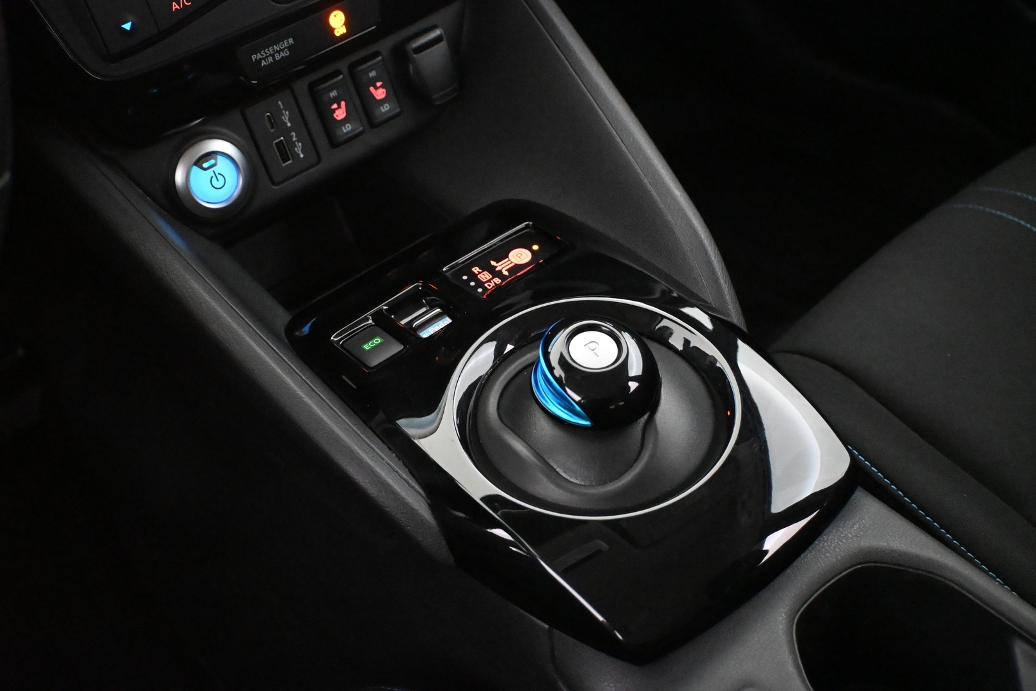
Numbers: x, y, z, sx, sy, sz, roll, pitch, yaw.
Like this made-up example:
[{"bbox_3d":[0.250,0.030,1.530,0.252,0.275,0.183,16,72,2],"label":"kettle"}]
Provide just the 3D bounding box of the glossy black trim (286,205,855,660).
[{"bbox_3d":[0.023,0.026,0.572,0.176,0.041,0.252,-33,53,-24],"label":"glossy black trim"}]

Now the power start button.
[{"bbox_3d":[-0.148,-0.081,0.571,0.037,0.037,0.012,-33,30,-24],"label":"power start button"}]

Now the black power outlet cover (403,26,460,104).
[{"bbox_3d":[-0.046,-0.148,0.623,0.023,0.037,0.016,-33,30,-24],"label":"black power outlet cover"}]

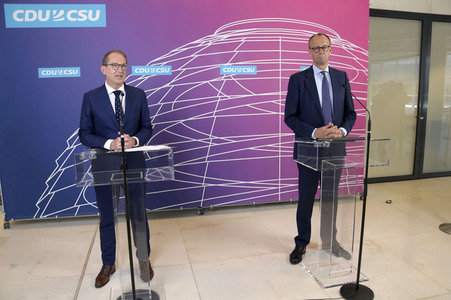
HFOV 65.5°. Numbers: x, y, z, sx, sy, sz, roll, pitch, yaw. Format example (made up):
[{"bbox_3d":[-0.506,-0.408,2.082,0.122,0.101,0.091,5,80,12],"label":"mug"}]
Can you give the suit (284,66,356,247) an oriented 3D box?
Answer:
[{"bbox_3d":[0.827,0.081,3.043,0.600,1.550,0.380,-3,9,-10],"label":"suit"}]

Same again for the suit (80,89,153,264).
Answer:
[{"bbox_3d":[-0.811,0.217,2.707,0.560,1.420,0.380,-4,10,-17],"label":"suit"}]

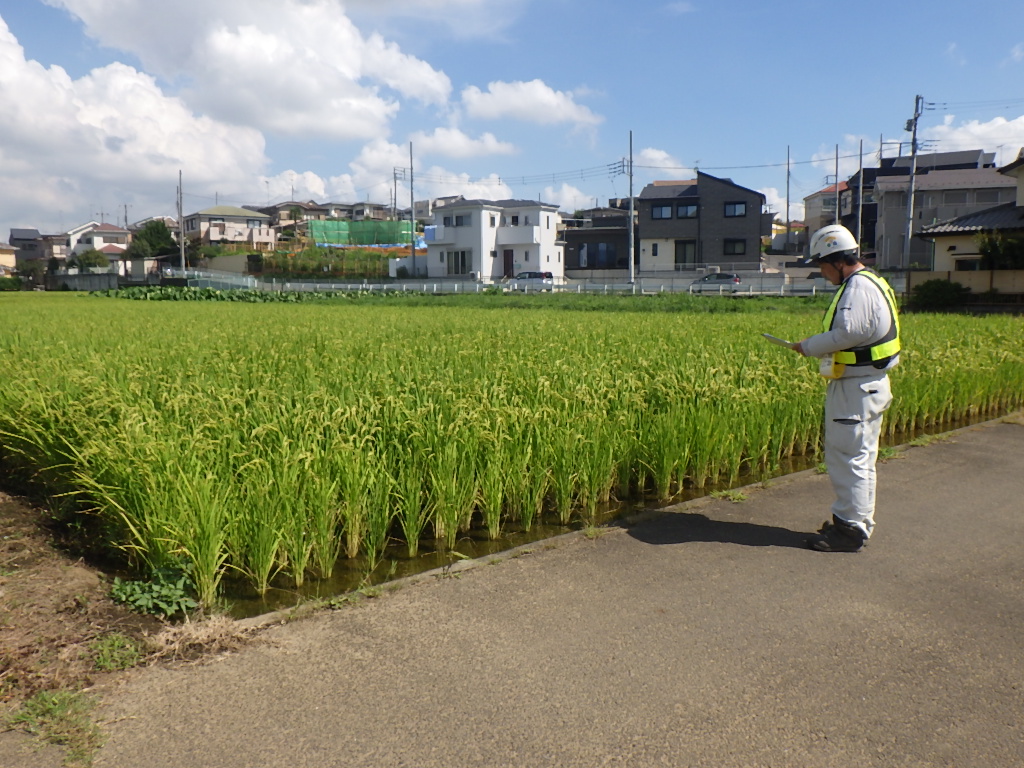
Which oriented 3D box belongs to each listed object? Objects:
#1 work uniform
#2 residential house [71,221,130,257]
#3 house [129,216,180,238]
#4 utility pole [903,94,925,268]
[{"bbox_3d":[1.776,0.097,4.360,0.490,1.430,0.500,1,8,14],"label":"work uniform"},{"bbox_3d":[-54.781,-17.862,110.000,8.000,7.300,7.800,-5,9,-31],"label":"residential house"},{"bbox_3d":[-52.656,-20.694,122.000,8.200,7.400,8.000,-5,8,-30],"label":"house"},{"bbox_3d":[24.116,-11.741,50.000,0.900,11.200,1.100,-1,7,0],"label":"utility pole"}]

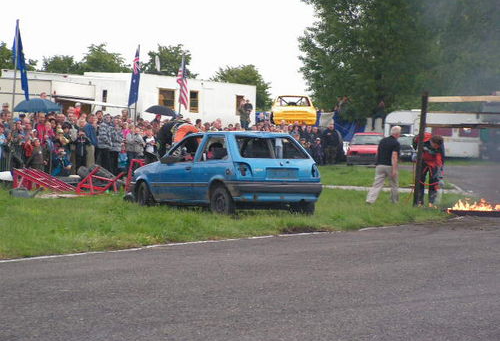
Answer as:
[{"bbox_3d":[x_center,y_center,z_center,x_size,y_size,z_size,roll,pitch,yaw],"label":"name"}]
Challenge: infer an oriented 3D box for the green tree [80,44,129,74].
[{"bbox_3d":[-9.144,-4.588,118.000,4.500,6.900,4.500,0,1,0],"label":"green tree"}]

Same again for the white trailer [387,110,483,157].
[{"bbox_3d":[8.869,-1.687,91.000,4.800,2.400,2.100,-1,2,-38],"label":"white trailer"}]

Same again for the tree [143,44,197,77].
[{"bbox_3d":[-5.059,-4.588,118.000,4.500,6.900,4.500,0,1,0],"label":"tree"}]

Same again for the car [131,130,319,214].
[{"bbox_3d":[-0.490,0.038,30.678,1.620,1.360,3.720,-1,1,-31],"label":"car"}]

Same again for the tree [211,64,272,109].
[{"bbox_3d":[-0.543,-4.026,120.000,4.400,5.800,4.400,0,1,0],"label":"tree"}]

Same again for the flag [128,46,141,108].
[{"bbox_3d":[-3.937,-3.204,64.000,0.500,2.100,0.250,0,1,0],"label":"flag"}]

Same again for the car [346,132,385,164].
[{"bbox_3d":[4.825,-0.852,75.500,1.630,1.360,3.800,0,1,8],"label":"car"}]

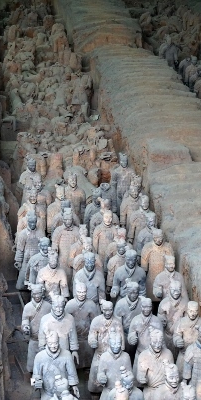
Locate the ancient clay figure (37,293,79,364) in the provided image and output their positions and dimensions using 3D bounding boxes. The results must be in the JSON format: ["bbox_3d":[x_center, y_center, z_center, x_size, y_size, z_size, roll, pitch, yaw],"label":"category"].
[{"bbox_3d":[-0.585,2.210,16.702,0.560,1.860,0.420,-2,18,-5],"label":"ancient clay figure"}]

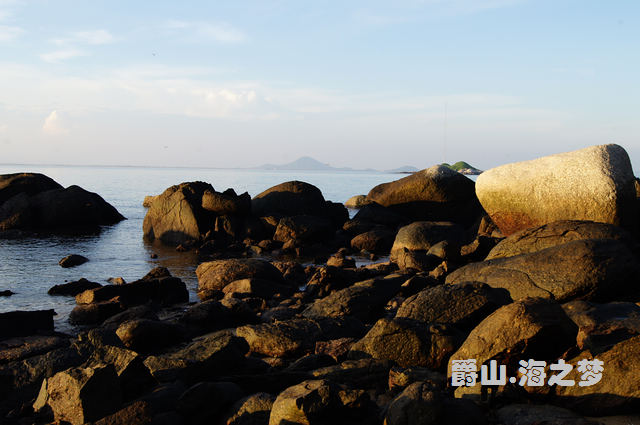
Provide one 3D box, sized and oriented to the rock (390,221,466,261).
[{"bbox_3d":[2.733,0.724,18.800,1.880,1.024,1.410,2,3,15],"label":"rock"}]

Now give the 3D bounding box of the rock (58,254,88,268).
[{"bbox_3d":[-5.618,1.116,17.000,0.642,0.306,0.449,1,3,0],"label":"rock"}]

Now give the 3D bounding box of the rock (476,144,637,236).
[{"bbox_3d":[5.096,-0.464,16.200,3.308,2.013,2.150,2,3,18],"label":"rock"}]

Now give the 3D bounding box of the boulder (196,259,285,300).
[{"bbox_3d":[-1.353,1.160,12.900,1.516,0.686,1.137,2,3,15],"label":"boulder"}]

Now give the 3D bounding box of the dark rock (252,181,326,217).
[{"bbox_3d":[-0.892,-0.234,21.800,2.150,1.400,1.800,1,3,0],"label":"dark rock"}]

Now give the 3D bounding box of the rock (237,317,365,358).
[{"bbox_3d":[-0.183,1.173,7.000,1.150,0.350,0.700,1,3,-5],"label":"rock"}]

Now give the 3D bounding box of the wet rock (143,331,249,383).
[{"bbox_3d":[-1.035,1.197,6.200,0.850,0.360,0.600,0,3,-15],"label":"wet rock"}]

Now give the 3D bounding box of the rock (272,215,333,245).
[{"bbox_3d":[-0.460,0.447,19.600,1.500,0.780,1.200,1,3,0],"label":"rock"}]

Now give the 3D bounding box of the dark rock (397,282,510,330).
[{"bbox_3d":[1.605,1.137,9.000,1.393,0.529,0.975,2,3,15],"label":"dark rock"}]

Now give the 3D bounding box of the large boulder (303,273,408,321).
[{"bbox_3d":[0.416,1.038,9.000,1.200,0.460,0.800,0,4,-20],"label":"large boulder"}]

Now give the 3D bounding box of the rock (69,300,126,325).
[{"bbox_3d":[-2.877,1.275,9.600,0.650,0.270,0.500,1,3,0],"label":"rock"}]

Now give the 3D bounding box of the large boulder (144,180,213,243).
[{"bbox_3d":[-3.795,0.000,20.000,1.800,1.700,1.600,1,3,0],"label":"large boulder"}]

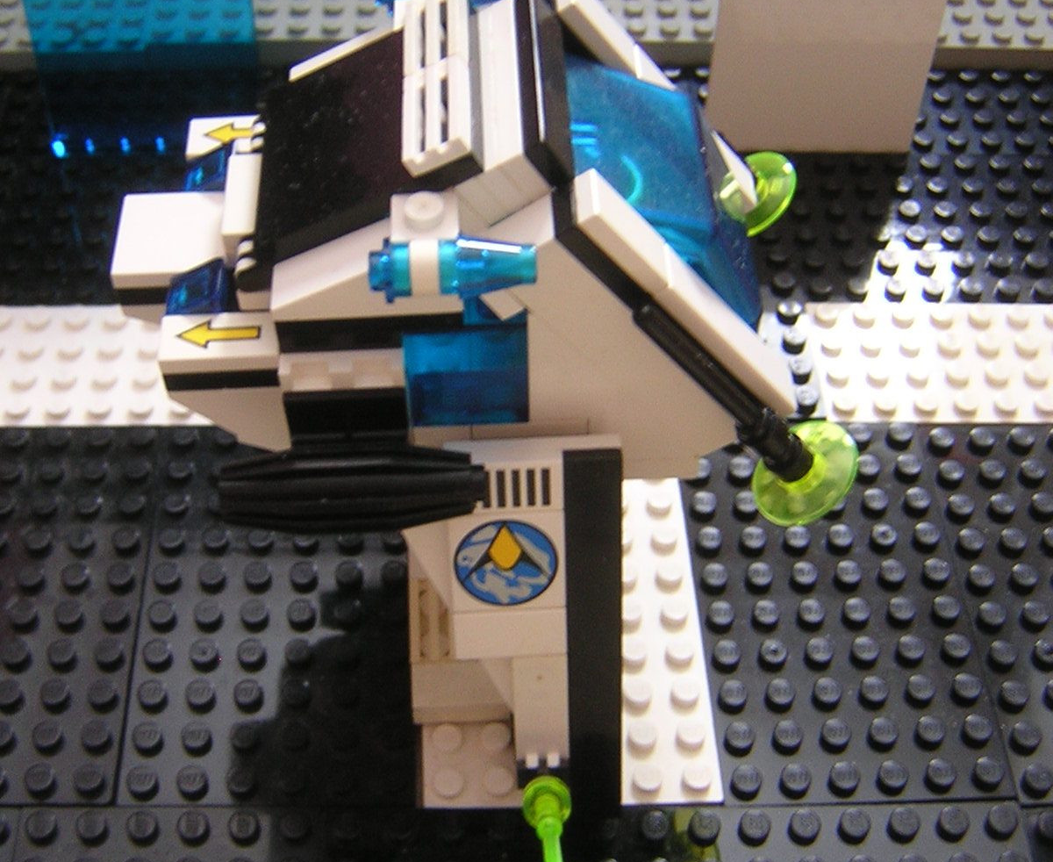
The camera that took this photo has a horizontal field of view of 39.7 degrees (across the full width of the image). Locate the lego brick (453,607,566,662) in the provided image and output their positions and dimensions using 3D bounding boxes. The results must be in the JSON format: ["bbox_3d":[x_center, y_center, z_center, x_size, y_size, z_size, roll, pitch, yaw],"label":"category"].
[{"bbox_3d":[-0.002,0.028,0.210,0.016,0.008,0.003,-3,26,-2],"label":"lego brick"}]

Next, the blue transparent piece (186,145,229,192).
[{"bbox_3d":[-0.045,-0.036,0.211,0.009,0.007,0.008,-3,52,-2],"label":"blue transparent piece"}]

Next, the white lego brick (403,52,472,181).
[{"bbox_3d":[-0.011,-0.040,0.186,0.008,0.003,0.016,-18,50,19],"label":"white lego brick"}]

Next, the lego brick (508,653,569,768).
[{"bbox_3d":[0.002,0.041,0.216,0.008,0.021,0.004,-3,26,-2],"label":"lego brick"}]

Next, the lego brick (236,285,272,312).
[{"bbox_3d":[-0.036,-0.021,0.203,0.008,0.006,0.008,-2,53,-1],"label":"lego brick"}]

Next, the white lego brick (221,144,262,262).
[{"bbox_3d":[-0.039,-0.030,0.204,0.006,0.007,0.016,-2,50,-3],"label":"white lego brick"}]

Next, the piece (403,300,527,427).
[{"bbox_3d":[-0.008,-0.012,0.196,0.016,0.026,0.007,-2,50,-3],"label":"piece"}]

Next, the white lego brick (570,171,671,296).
[{"bbox_3d":[0.012,-0.025,0.183,0.003,0.016,0.008,-25,48,26],"label":"white lego brick"}]

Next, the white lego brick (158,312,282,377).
[{"bbox_3d":[-0.040,-0.011,0.191,0.016,0.003,0.008,-3,52,-2],"label":"white lego brick"}]

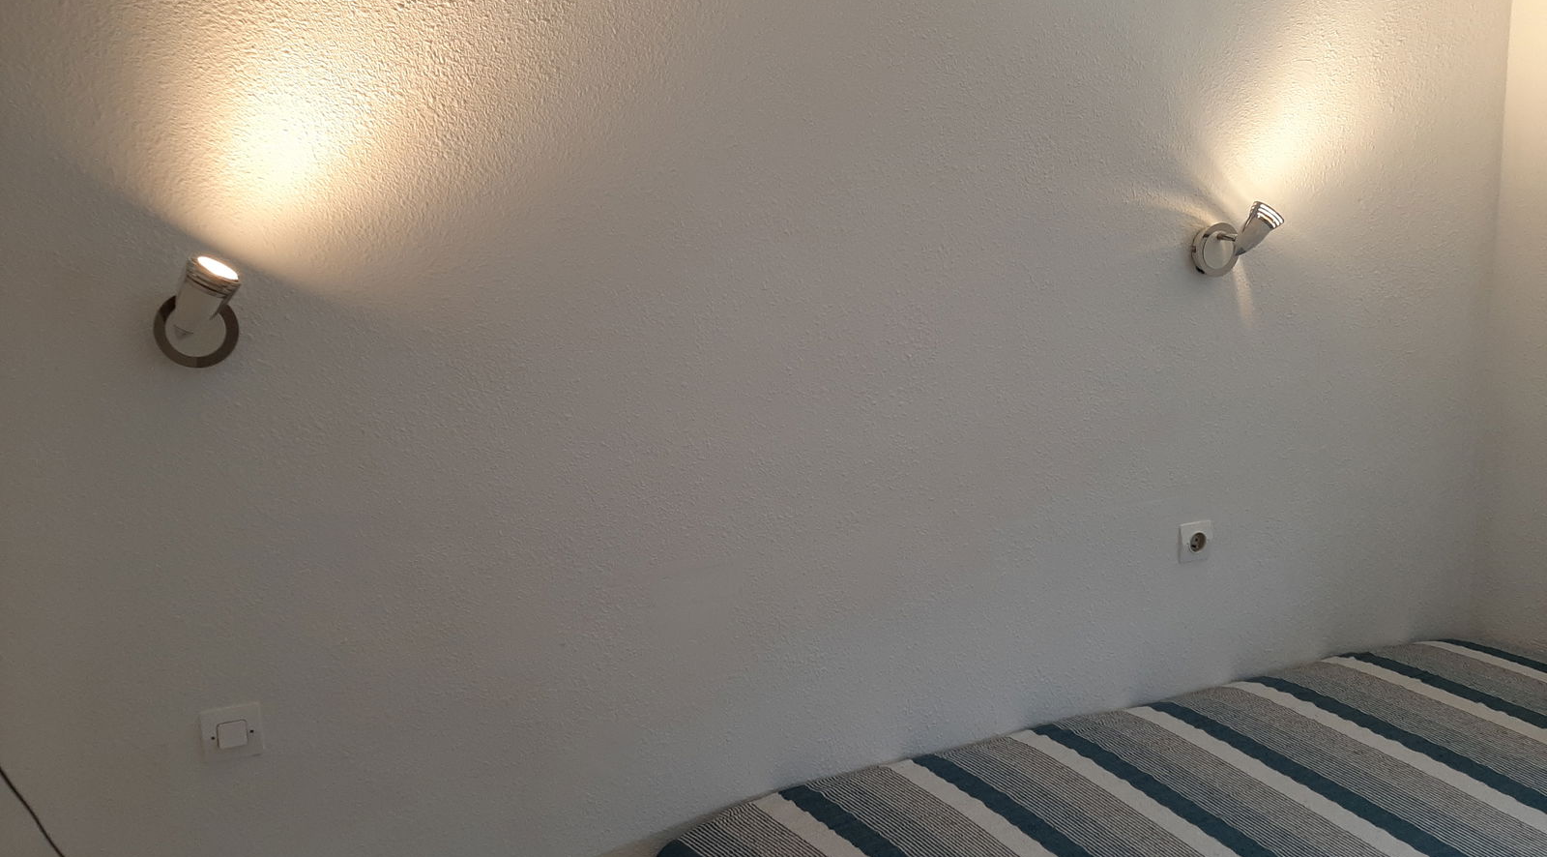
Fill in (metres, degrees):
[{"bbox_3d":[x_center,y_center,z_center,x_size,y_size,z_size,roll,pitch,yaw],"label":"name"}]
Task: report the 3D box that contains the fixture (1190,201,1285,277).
[{"bbox_3d":[0.890,-0.361,2.227,0.130,0.145,0.136,-6,11,-22],"label":"fixture"}]

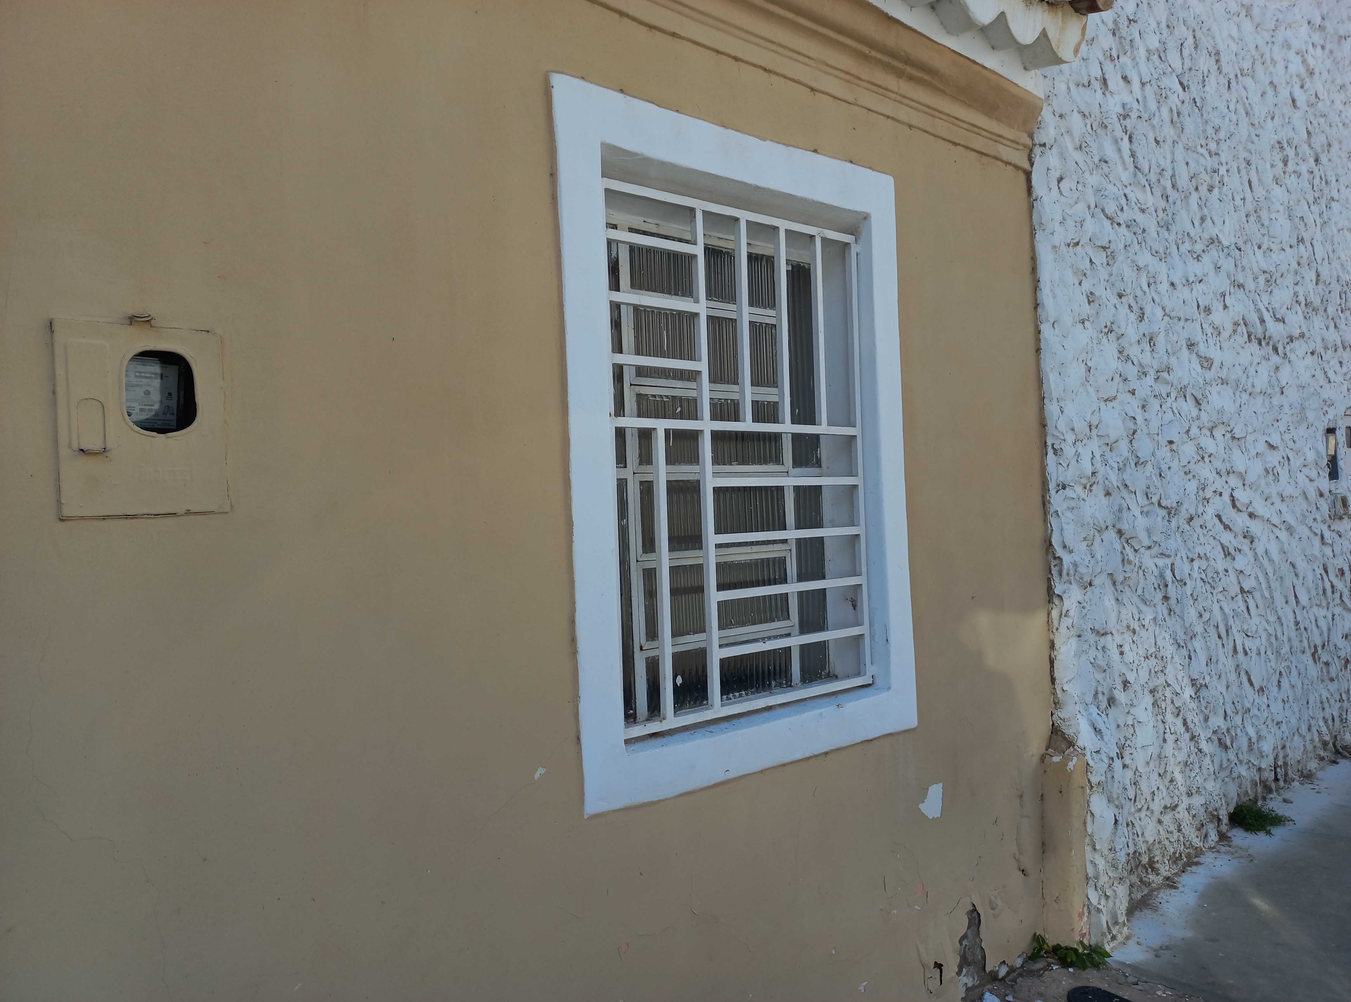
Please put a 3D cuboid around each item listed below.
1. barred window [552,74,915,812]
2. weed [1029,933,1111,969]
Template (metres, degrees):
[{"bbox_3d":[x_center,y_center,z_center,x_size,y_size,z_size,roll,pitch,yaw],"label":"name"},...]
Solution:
[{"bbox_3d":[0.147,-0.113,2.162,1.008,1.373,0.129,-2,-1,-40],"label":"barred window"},{"bbox_3d":[1.083,1.218,2.687,0.126,0.065,0.168,-2,-1,-40],"label":"weed"}]

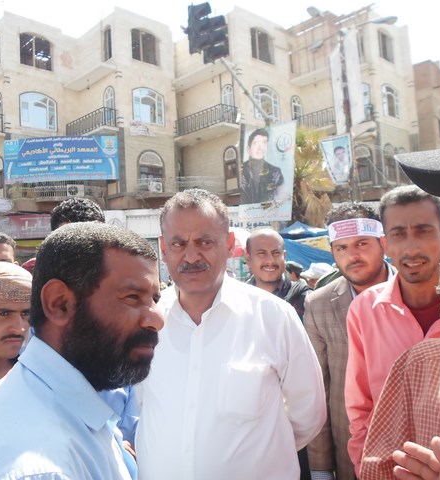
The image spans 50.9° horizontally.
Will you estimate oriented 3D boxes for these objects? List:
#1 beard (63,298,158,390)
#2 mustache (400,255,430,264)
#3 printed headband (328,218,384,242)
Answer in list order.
[{"bbox_3d":[-0.160,0.155,0.700,0.122,0.132,0.145,-4,-5,12],"label":"beard"},{"bbox_3d":[0.495,0.049,1.170,0.070,0.023,0.027,-9,-4,22],"label":"mustache"},{"bbox_3d":[0.434,-0.024,1.470,0.170,0.058,0.190,-13,-5,32],"label":"printed headband"}]

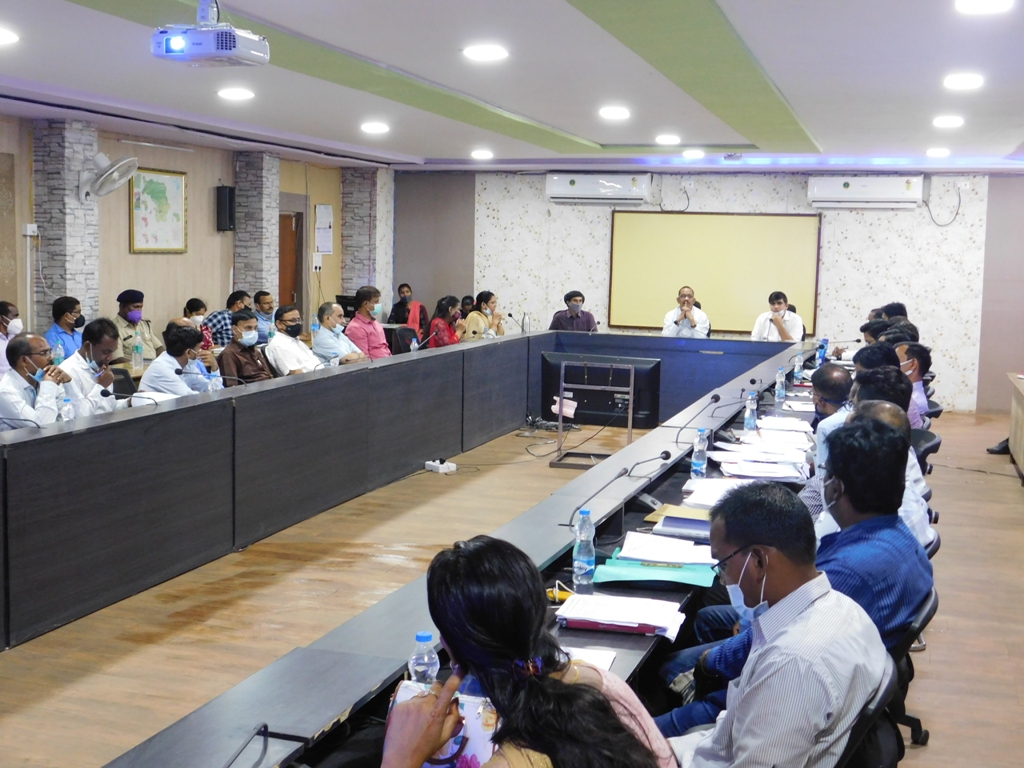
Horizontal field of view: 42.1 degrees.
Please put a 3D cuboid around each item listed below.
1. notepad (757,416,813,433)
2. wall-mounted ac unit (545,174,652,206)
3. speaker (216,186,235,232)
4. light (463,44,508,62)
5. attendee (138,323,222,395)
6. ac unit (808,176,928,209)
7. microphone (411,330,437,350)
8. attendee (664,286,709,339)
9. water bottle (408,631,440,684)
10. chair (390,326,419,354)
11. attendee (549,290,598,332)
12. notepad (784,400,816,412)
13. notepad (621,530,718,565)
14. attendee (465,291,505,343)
[{"bbox_3d":[1.435,0.221,7.024,0.260,0.024,0.330,3,6,18],"label":"notepad"},{"bbox_3d":[0.946,-2.121,14.530,1.110,0.327,0.220,3,6,18],"label":"wall-mounted ac unit"},{"bbox_3d":[-2.701,-1.643,12.528,0.125,0.410,0.170,4,6,22],"label":"speaker"},{"bbox_3d":[-0.143,-1.776,7.174,0.220,0.040,0.220,3,6,17],"label":"light"},{"bbox_3d":[-1.813,0.244,7.766,0.750,1.179,0.500,3,6,13],"label":"attendee"},{"bbox_3d":[3.840,-2.081,14.467,1.201,0.320,0.230,3,6,17],"label":"ac unit"},{"bbox_3d":[-0.684,-0.346,10.473,0.240,0.160,0.060,-4,8,-43],"label":"microphone"},{"bbox_3d":[1.597,-0.257,12.528,0.500,1.312,0.720,3,6,18],"label":"attendee"},{"bbox_3d":[-0.168,0.574,2.527,0.063,0.210,0.063,3,6,18],"label":"water bottle"},{"bbox_3d":[-0.706,-0.043,11.991,0.600,0.900,0.580,3,6,18],"label":"chair"},{"bbox_3d":[0.614,-0.355,13.926,0.520,1.229,0.720,2,6,8],"label":"attendee"},{"bbox_3d":[1.730,0.136,7.918,0.220,0.016,0.350,3,6,18],"label":"notepad"},{"bbox_3d":[0.483,0.505,4.025,0.300,0.030,0.300,3,6,17],"label":"notepad"},{"bbox_3d":[-0.119,-0.276,12.771,0.720,1.223,0.450,2,6,10],"label":"attendee"}]

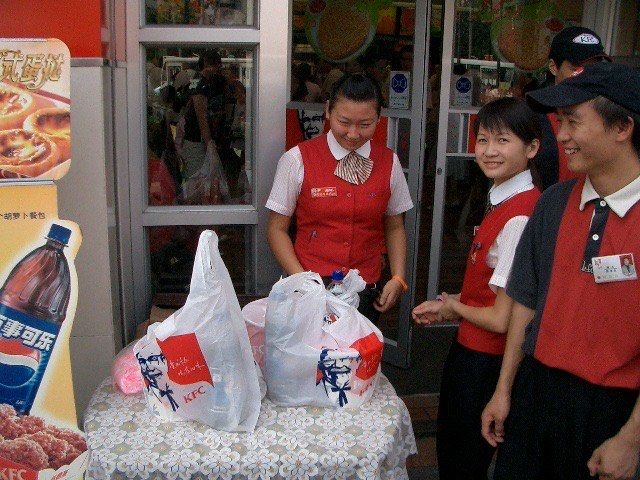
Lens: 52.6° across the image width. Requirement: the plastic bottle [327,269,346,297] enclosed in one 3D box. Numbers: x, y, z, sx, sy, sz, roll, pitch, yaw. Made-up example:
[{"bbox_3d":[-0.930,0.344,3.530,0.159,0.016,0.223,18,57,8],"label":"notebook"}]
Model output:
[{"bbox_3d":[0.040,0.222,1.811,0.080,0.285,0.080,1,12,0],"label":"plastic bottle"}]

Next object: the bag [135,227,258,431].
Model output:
[{"bbox_3d":[-0.289,0.192,1.555,0.285,0.440,0.230,5,13,18],"label":"bag"}]

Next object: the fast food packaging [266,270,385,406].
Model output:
[{"bbox_3d":[0.010,0.231,1.695,0.310,0.315,0.260,-5,14,-27],"label":"fast food packaging"}]

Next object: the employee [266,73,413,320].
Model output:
[{"bbox_3d":[0.060,0.253,2.227,0.480,1.605,0.330,1,13,-3],"label":"employee"}]

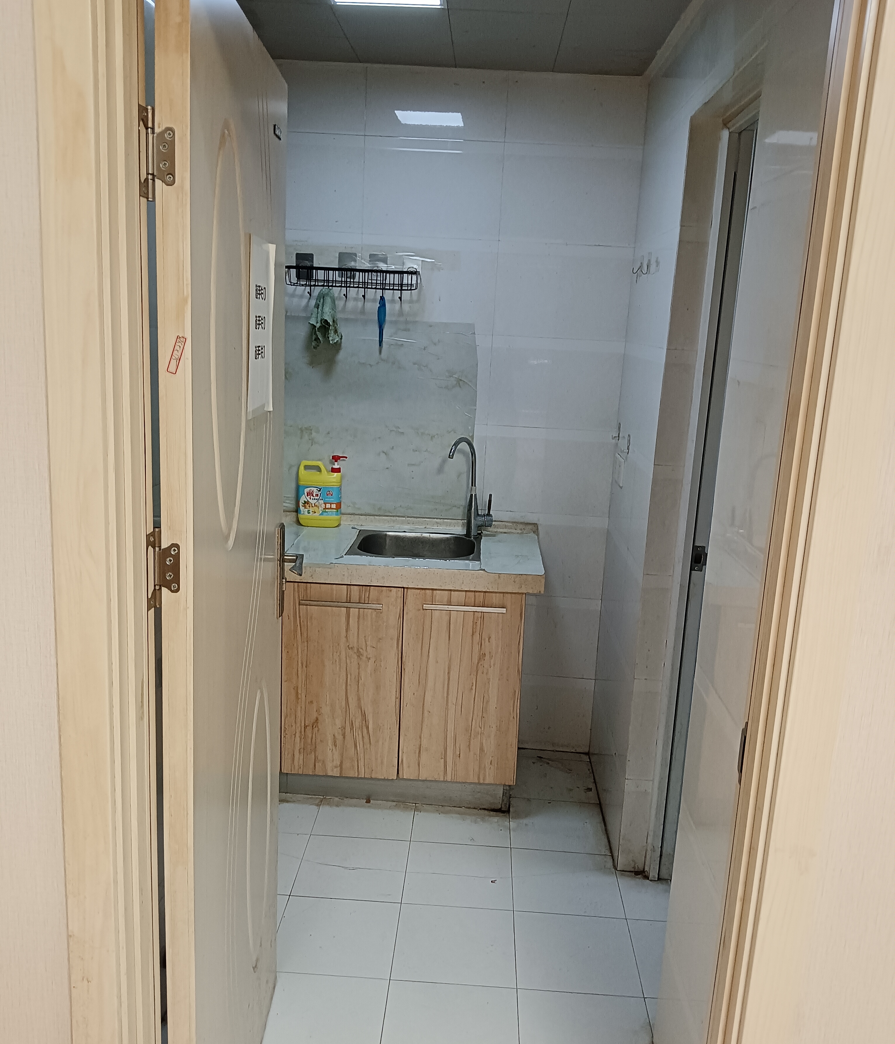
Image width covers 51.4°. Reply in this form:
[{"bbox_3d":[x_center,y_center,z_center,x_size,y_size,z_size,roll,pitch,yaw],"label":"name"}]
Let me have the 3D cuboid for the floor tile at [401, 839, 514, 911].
[{"bbox_3d":[0.033,1.007,2.648,0.300,0.010,0.300,3,12,2],"label":"floor tile"}]

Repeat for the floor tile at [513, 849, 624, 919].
[{"bbox_3d":[0.332,1.024,2.639,0.300,0.010,0.300,3,12,2],"label":"floor tile"}]

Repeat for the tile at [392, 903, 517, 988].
[{"bbox_3d":[0.021,1.069,2.355,0.300,0.010,0.300,3,12,2],"label":"tile"}]

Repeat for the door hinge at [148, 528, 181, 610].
[{"bbox_3d":[-0.362,0.062,1.188,0.035,0.101,0.032,3,12,2],"label":"door hinge"}]

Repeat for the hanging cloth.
[{"bbox_3d":[-0.403,-0.672,3.086,0.112,0.205,0.070,3,12,2],"label":"hanging cloth"}]

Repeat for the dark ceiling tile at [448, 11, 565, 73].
[{"bbox_3d":[0.168,-1.378,2.672,0.305,0.010,0.550,3,12,2],"label":"dark ceiling tile"}]

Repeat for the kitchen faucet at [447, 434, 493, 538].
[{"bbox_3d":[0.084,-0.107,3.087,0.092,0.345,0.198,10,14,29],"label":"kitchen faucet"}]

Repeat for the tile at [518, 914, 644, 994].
[{"bbox_3d":[0.320,1.086,2.343,0.300,0.010,0.300,3,12,2],"label":"tile"}]

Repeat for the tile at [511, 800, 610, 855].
[{"bbox_3d":[0.347,0.962,2.929,0.300,0.010,0.300,3,12,2],"label":"tile"}]

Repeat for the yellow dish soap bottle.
[{"bbox_3d":[-0.434,-0.111,3.215,0.160,0.252,0.085,3,12,2],"label":"yellow dish soap bottle"}]

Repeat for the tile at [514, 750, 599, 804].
[{"bbox_3d":[0.362,0.894,3.249,0.300,0.010,0.355,3,12,2],"label":"tile"}]

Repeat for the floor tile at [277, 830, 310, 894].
[{"bbox_3d":[-0.564,0.971,2.666,0.300,0.010,0.300,3,12,2],"label":"floor tile"}]

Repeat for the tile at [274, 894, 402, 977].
[{"bbox_3d":[-0.279,1.051,2.364,0.300,0.010,0.300,3,12,2],"label":"tile"}]

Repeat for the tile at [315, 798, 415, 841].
[{"bbox_3d":[-0.254,0.927,2.950,0.300,0.010,0.300,3,12,2],"label":"tile"}]

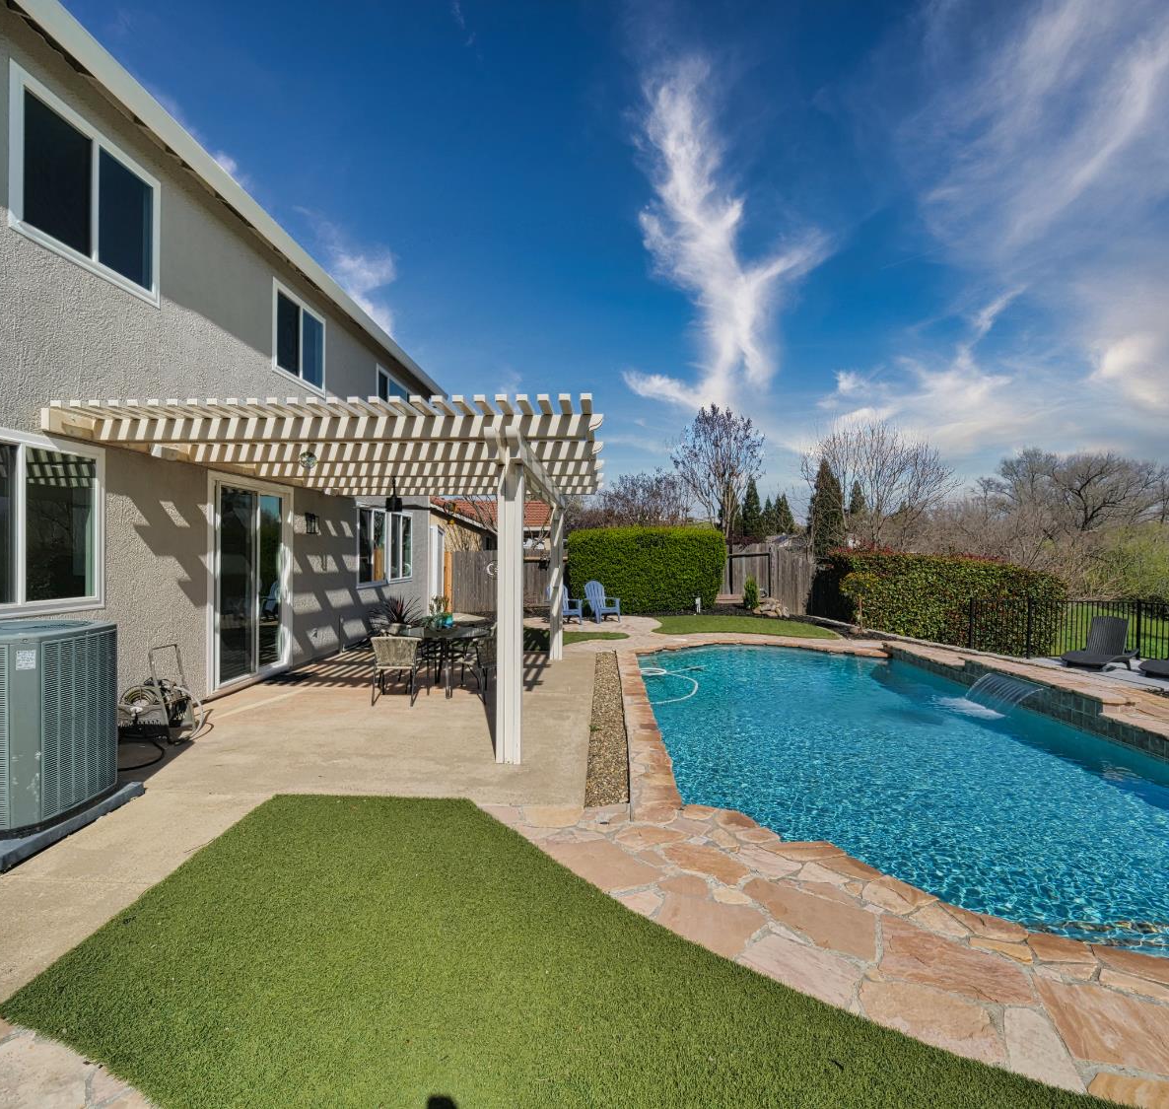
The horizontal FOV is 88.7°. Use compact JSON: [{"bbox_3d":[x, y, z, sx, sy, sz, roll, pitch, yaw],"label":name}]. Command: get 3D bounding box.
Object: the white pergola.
[{"bbox_3d":[-1.933,0.191,7.526,4.380,2.880,5.820,0,0,2],"label":"white pergola"}]

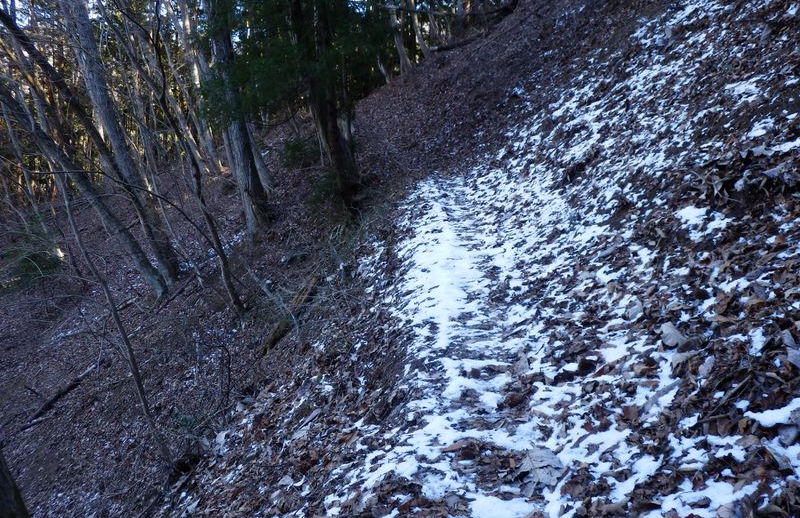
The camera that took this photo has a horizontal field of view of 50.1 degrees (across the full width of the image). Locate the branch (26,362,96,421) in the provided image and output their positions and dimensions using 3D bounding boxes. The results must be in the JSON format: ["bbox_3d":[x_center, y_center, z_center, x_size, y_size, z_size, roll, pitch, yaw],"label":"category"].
[{"bbox_3d":[-3.943,1.549,9.987,1.010,0.080,0.100,-43,25,-14],"label":"branch"}]

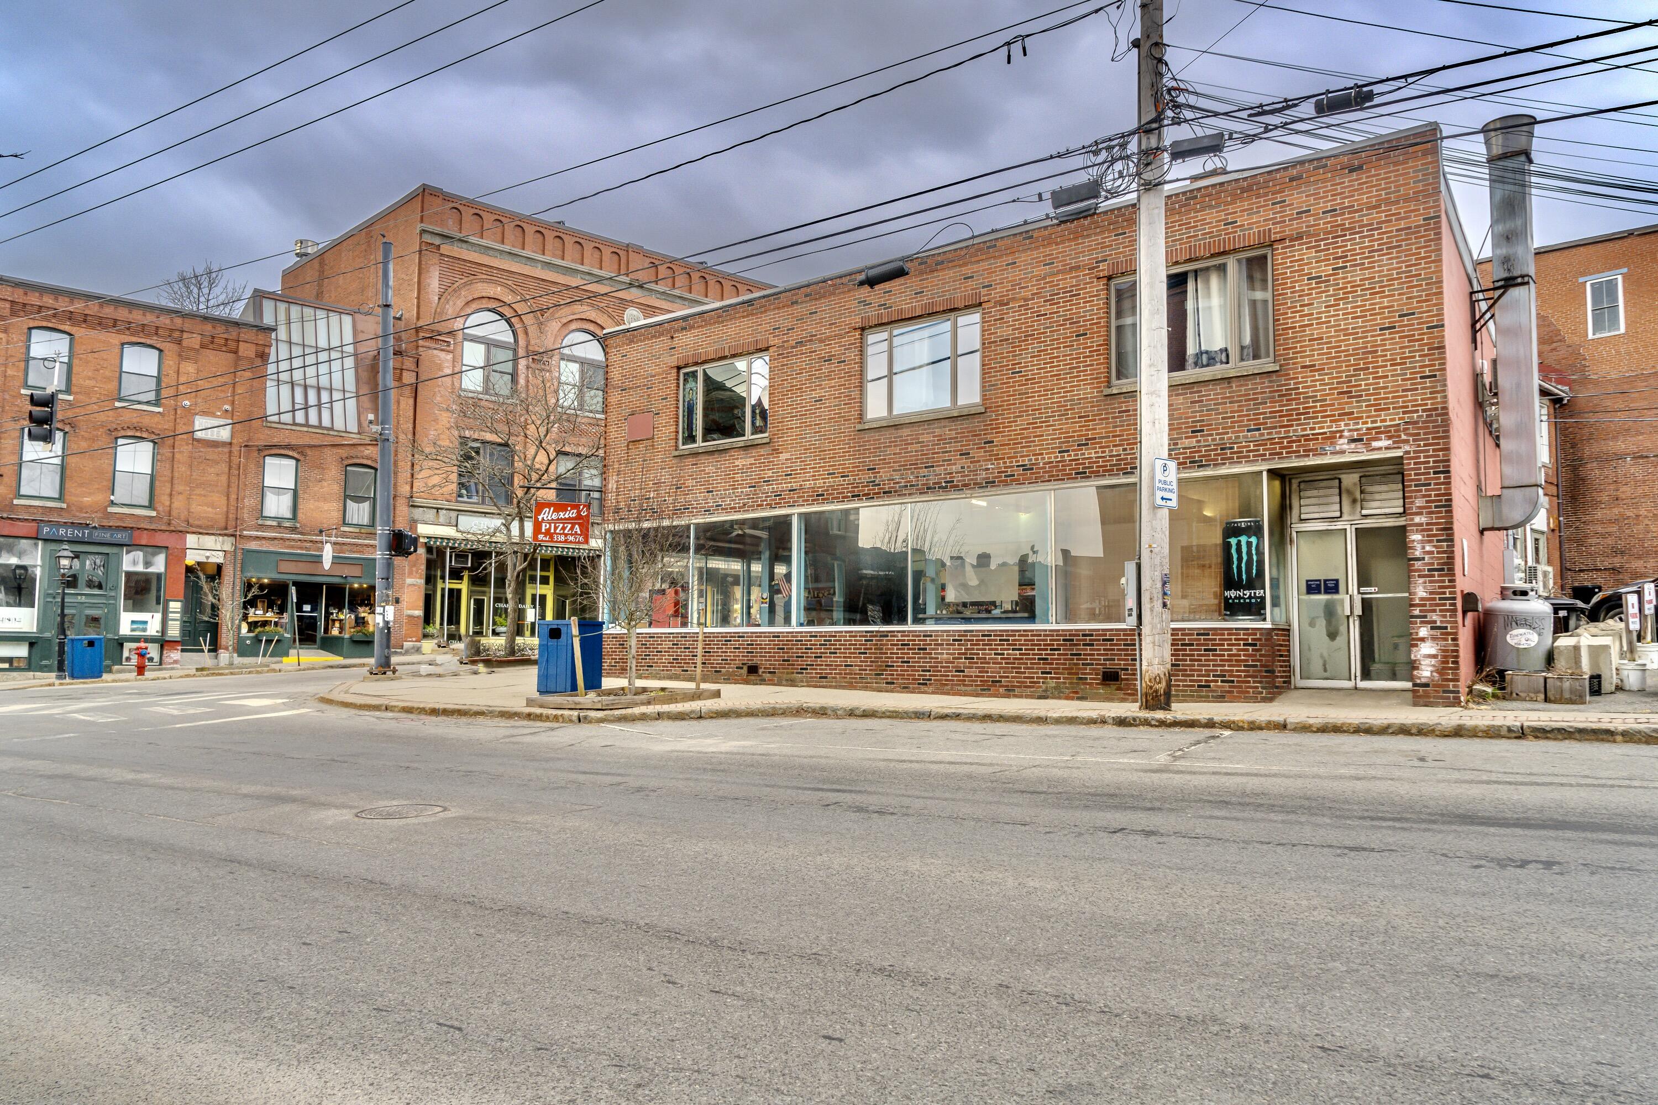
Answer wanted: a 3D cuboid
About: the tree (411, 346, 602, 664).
[{"bbox_3d":[-8.208,-1.283,28.190,4.400,7.885,4.200,1,-5,-16],"label":"tree"}]

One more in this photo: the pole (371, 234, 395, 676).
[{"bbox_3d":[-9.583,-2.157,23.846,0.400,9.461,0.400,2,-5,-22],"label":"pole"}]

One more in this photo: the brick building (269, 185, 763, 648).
[{"bbox_3d":[-13.427,-4.052,50.714,17.500,16.967,14.300,5,-6,-44],"label":"brick building"}]

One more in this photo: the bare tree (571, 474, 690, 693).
[{"bbox_3d":[-2.871,0.447,16.015,1.650,3.214,1.600,1,-5,-10],"label":"bare tree"}]

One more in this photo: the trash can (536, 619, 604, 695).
[{"bbox_3d":[-3.957,1.607,16.925,0.720,1.116,0.700,-3,-5,31],"label":"trash can"}]

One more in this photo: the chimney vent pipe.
[{"bbox_3d":[9.589,-3.211,15.660,0.720,5.936,0.600,-3,-6,37],"label":"chimney vent pipe"}]

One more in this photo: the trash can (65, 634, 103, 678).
[{"bbox_3d":[-19.201,2.729,28.569,0.680,1.100,0.700,-4,-6,43],"label":"trash can"}]

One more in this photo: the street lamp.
[{"bbox_3d":[-19.838,1.504,28.667,0.460,3.559,0.460,4,-6,-40],"label":"street lamp"}]

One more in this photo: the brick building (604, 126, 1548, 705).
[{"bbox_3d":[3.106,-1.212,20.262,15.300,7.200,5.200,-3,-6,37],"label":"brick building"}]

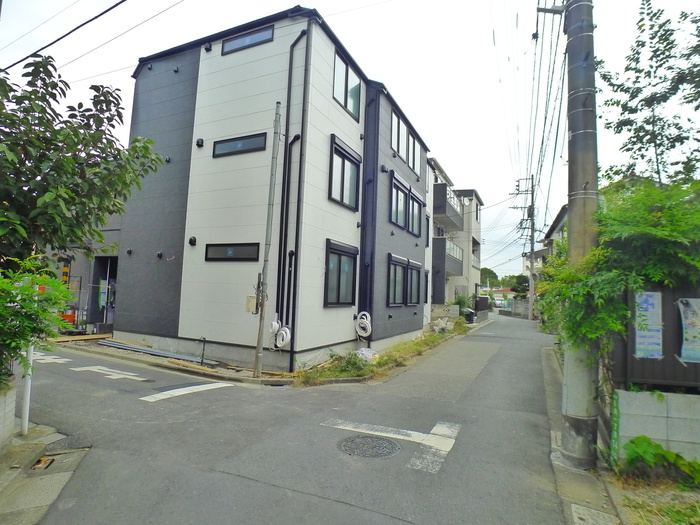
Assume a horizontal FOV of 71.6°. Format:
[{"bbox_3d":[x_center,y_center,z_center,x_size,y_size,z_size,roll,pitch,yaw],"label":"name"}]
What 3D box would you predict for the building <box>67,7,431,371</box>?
[{"bbox_3d":[-1.393,-1.258,18.536,6.900,8.450,14.350,1,-5,21],"label":"building"}]

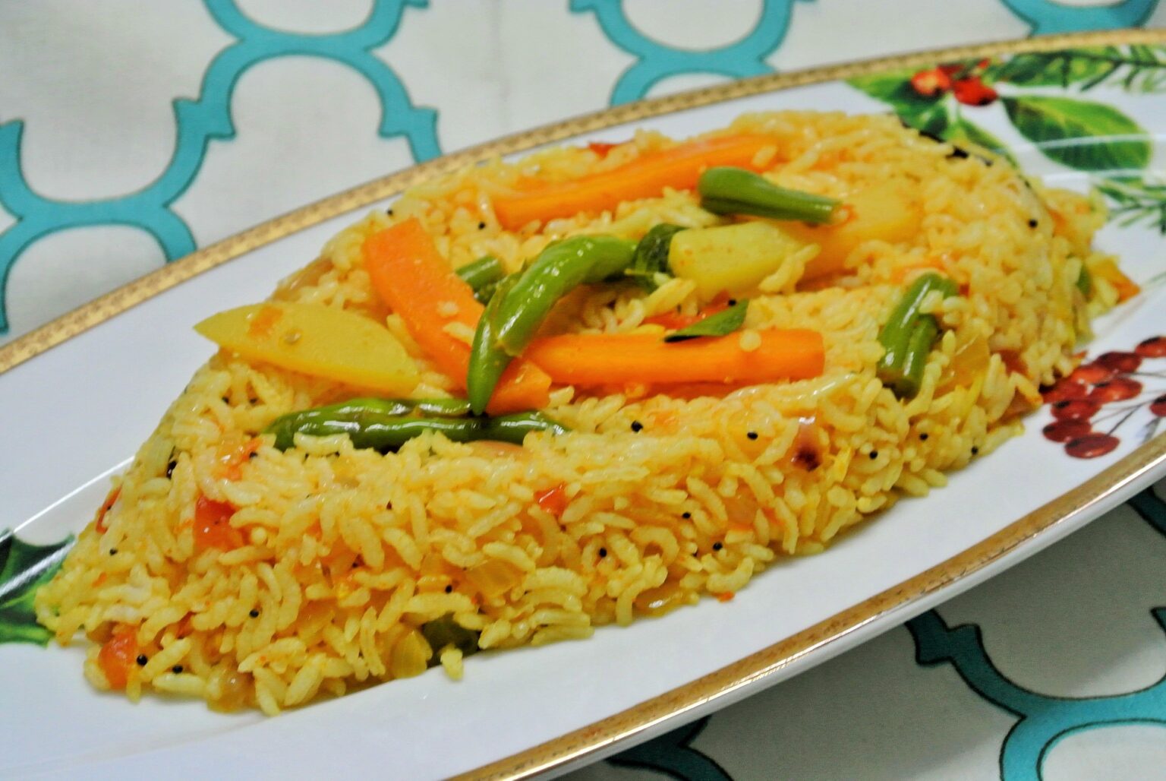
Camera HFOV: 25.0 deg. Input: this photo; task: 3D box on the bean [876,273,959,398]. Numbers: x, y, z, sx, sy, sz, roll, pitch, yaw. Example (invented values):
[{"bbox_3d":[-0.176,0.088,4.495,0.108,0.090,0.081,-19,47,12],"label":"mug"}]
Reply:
[{"bbox_3d":[0.070,-0.011,0.553,0.013,0.009,0.030,10,56,12],"label":"bean"}]

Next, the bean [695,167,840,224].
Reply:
[{"bbox_3d":[0.041,-0.043,0.585,0.031,0.009,0.009,9,41,11],"label":"bean"}]

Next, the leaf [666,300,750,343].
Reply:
[{"bbox_3d":[0.026,-0.015,0.553,0.021,0.005,0.008,-19,44,-21],"label":"leaf"}]

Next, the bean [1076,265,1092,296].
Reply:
[{"bbox_3d":[0.115,-0.025,0.600,0.006,0.008,0.005,-21,44,-23],"label":"bean"}]

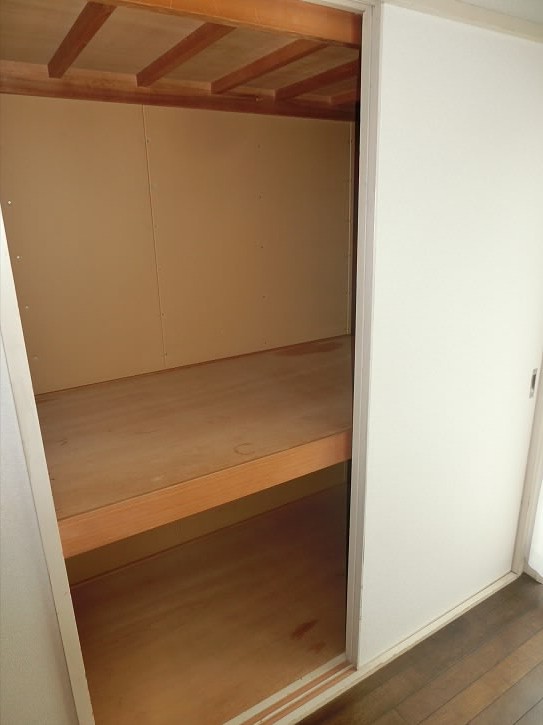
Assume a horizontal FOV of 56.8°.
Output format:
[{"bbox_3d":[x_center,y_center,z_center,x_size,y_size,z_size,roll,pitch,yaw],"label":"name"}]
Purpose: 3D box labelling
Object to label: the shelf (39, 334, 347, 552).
[{"bbox_3d":[0.004,0.130,1.746,1.593,0.088,0.843,-11,20,-30],"label":"shelf"}]

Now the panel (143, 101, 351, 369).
[{"bbox_3d":[-0.031,-0.502,2.061,0.925,0.937,0.020,-11,20,-30],"label":"panel"}]

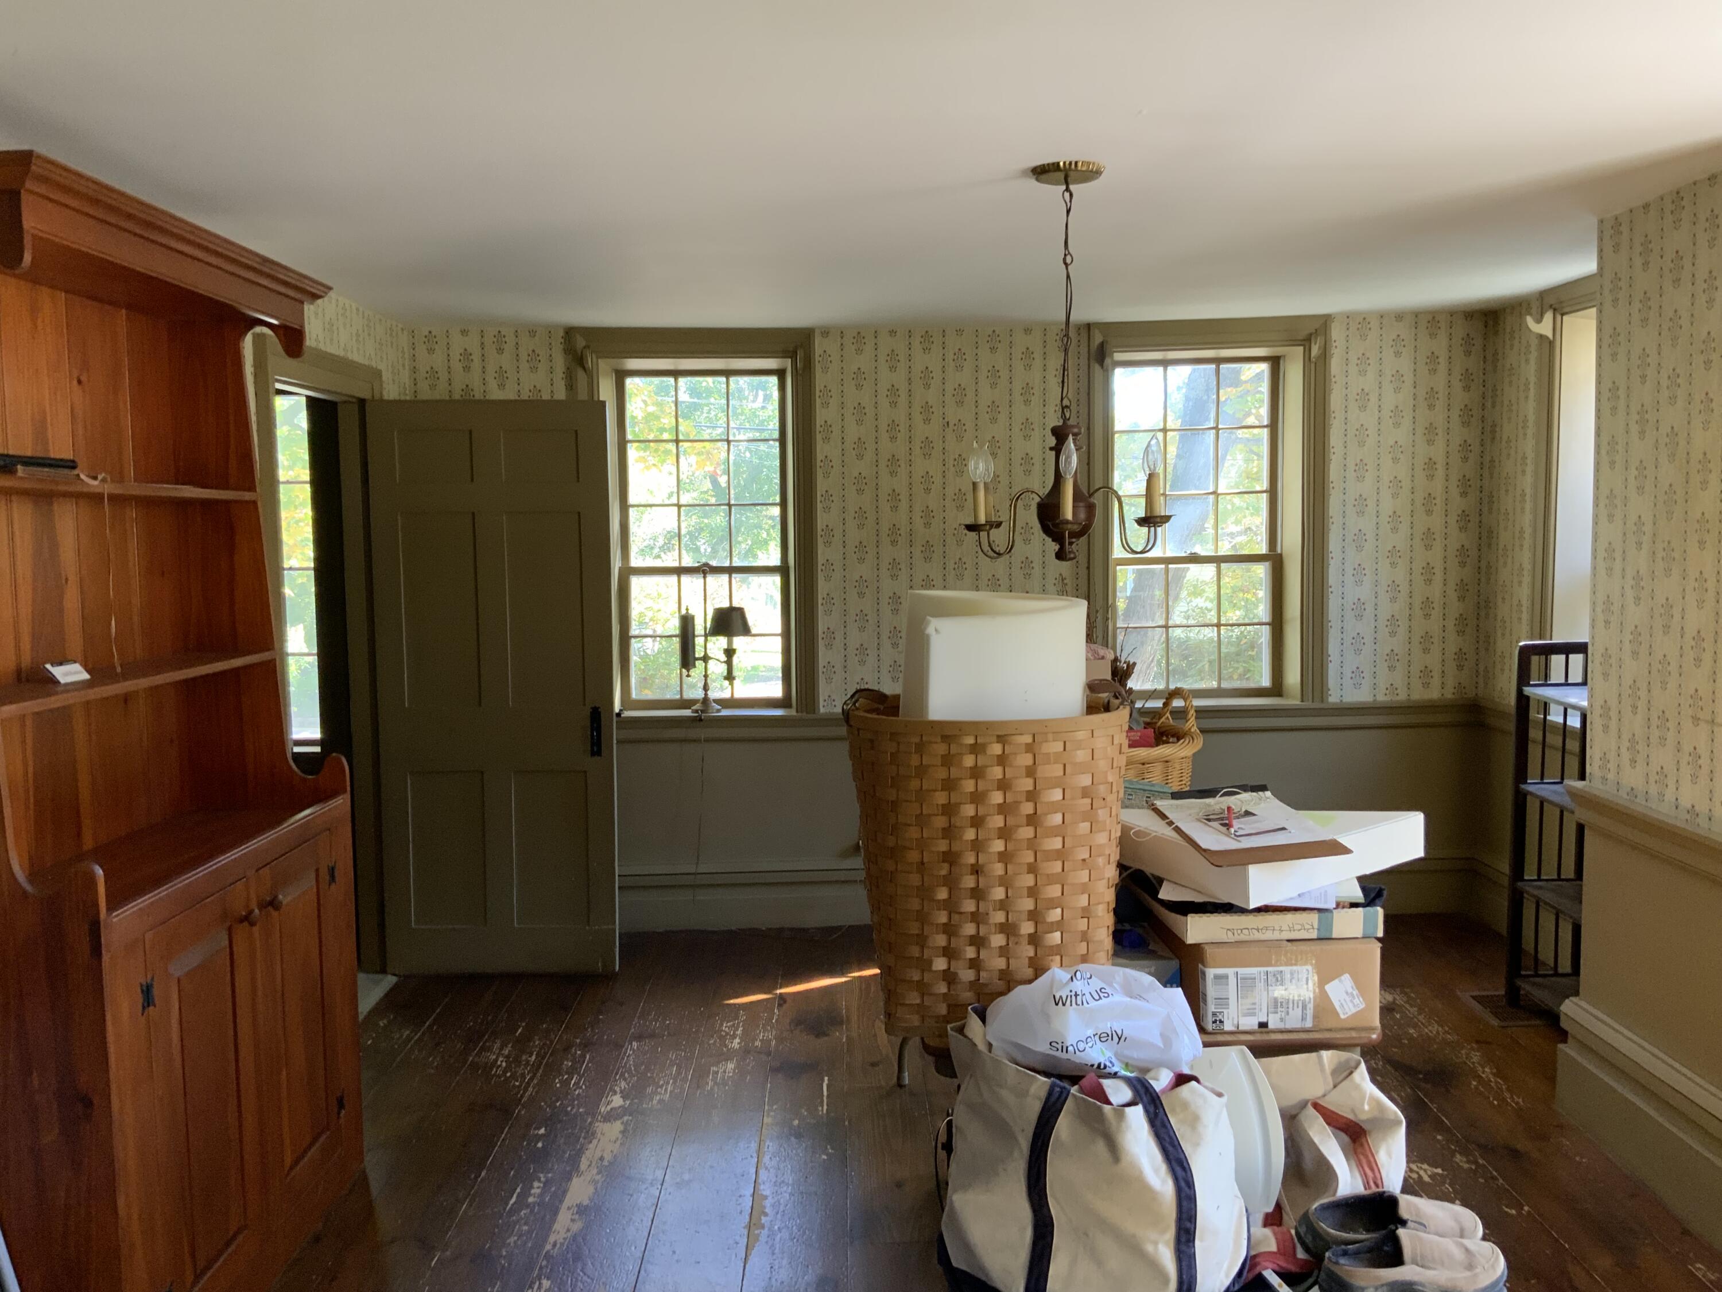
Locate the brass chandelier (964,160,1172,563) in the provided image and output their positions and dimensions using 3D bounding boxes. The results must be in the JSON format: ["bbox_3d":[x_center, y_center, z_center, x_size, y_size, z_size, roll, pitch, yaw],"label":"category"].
[{"bbox_3d":[0.418,-0.564,2.915,0.430,0.790,0.450,-1,5,-1],"label":"brass chandelier"}]

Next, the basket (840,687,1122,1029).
[{"bbox_3d":[0.213,0.343,2.434,0.480,0.550,0.420,-1,5,-1],"label":"basket"}]

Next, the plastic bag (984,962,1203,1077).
[{"bbox_3d":[0.332,0.551,2.103,0.310,0.180,0.240,-1,5,-1],"label":"plastic bag"}]

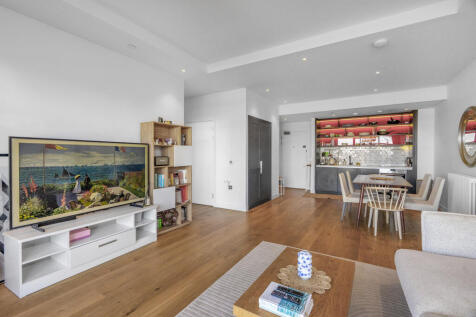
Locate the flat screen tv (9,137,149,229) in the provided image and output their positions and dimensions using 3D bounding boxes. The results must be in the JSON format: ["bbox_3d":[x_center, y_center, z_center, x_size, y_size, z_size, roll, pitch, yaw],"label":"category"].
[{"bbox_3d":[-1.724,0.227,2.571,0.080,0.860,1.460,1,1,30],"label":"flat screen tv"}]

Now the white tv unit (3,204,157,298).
[{"bbox_3d":[-1.675,0.940,2.499,0.400,0.486,1.400,1,1,30],"label":"white tv unit"}]

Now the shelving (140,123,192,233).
[{"bbox_3d":[-1.171,0.307,3.575,0.300,1.725,0.820,1,1,30],"label":"shelving"}]

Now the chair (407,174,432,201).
[{"bbox_3d":[3.206,0.736,3.999,0.580,0.880,0.470,1,1,32],"label":"chair"}]

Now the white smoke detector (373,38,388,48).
[{"bbox_3d":[1.814,-1.457,2.679,0.140,0.050,0.140,0,1,29],"label":"white smoke detector"}]

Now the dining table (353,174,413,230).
[{"bbox_3d":[2.765,0.795,4.117,0.830,0.755,1.520,1,1,33],"label":"dining table"}]

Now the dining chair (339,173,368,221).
[{"bbox_3d":[2.258,0.734,3.959,0.570,0.880,0.470,1,1,37],"label":"dining chair"}]

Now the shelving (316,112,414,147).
[{"bbox_3d":[3.681,-0.779,6.353,2.420,0.870,0.450,1,1,30],"label":"shelving"}]

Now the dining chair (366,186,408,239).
[{"bbox_3d":[2.297,0.809,3.342,0.520,0.745,0.510,0,1,24],"label":"dining chair"}]

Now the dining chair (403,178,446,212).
[{"bbox_3d":[2.908,0.742,3.466,0.590,0.880,0.470,1,1,32],"label":"dining chair"}]

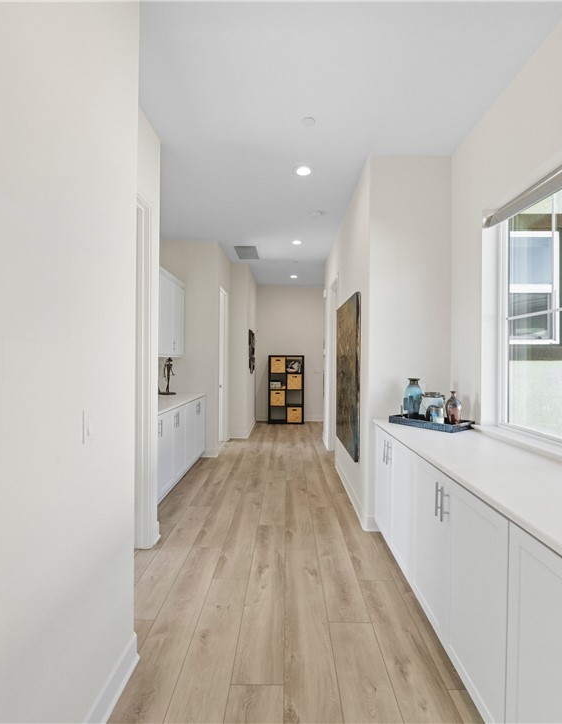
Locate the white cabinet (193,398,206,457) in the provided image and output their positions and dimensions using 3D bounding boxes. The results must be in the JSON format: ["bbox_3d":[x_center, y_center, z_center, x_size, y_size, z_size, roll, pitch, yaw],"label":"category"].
[{"bbox_3d":[-1.350,0.900,4.580,0.600,0.870,0.900,0,0,1],"label":"white cabinet"}]

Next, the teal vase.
[{"bbox_3d":[0.972,0.281,2.650,0.137,0.320,0.137,0,0,1],"label":"teal vase"}]

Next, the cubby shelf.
[{"bbox_3d":[0.122,0.603,7.965,0.770,1.470,0.390,0,0,1],"label":"cubby shelf"}]

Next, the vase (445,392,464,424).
[{"bbox_3d":[1.153,0.319,2.415,0.110,0.242,0.110,0,0,1],"label":"vase"}]

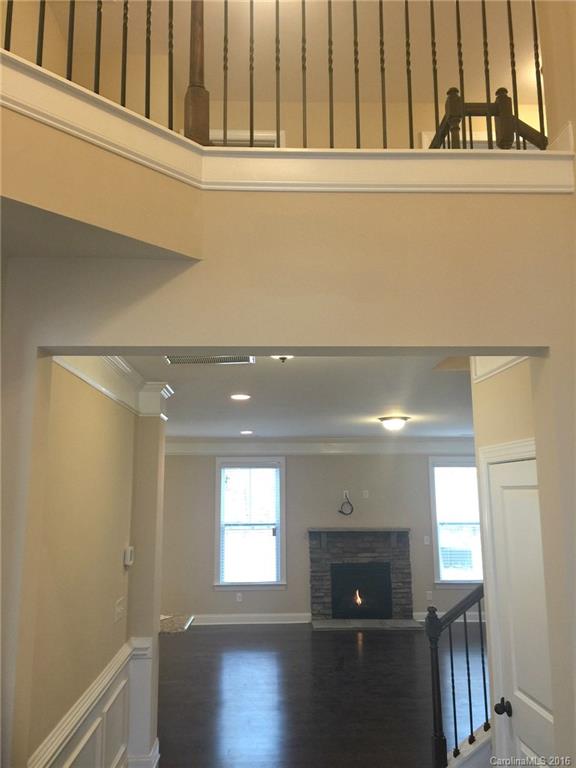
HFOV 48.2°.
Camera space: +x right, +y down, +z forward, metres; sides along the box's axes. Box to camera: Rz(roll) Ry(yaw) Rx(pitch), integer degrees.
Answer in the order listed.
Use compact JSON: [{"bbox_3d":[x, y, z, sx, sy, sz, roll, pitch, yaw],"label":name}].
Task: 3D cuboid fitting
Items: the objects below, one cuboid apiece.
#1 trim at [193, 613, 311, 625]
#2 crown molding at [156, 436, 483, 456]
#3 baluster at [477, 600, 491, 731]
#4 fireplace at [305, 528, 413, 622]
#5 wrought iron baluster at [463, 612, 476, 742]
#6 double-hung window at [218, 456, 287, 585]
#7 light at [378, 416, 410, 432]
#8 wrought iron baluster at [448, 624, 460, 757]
[{"bbox_3d":[-0.526,3.463,9.470,1.749,0.142,0.020,0,-10,-2],"label":"trim"},{"bbox_3d":[0.517,0.957,9.899,4.801,0.281,0.130,0,-10,-2],"label":"crown molding"},{"bbox_3d":[1.248,1.787,4.108,0.035,0.783,0.035,0,-10,-2],"label":"baluster"},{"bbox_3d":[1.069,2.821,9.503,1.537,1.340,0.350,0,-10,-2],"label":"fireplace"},{"bbox_3d":[1.146,1.857,4.091,0.035,0.794,0.035,0,-10,-2],"label":"wrought iron baluster"},{"bbox_3d":[-0.558,2.062,9.730,1.072,1.904,0.110,0,-10,-2],"label":"double-hung window"},{"bbox_3d":[1.218,0.440,7.341,0.370,0.150,0.370,0,-10,-2],"label":"light"},{"bbox_3d":[1.047,1.930,4.074,0.035,0.791,0.035,0,-10,-2],"label":"wrought iron baluster"}]

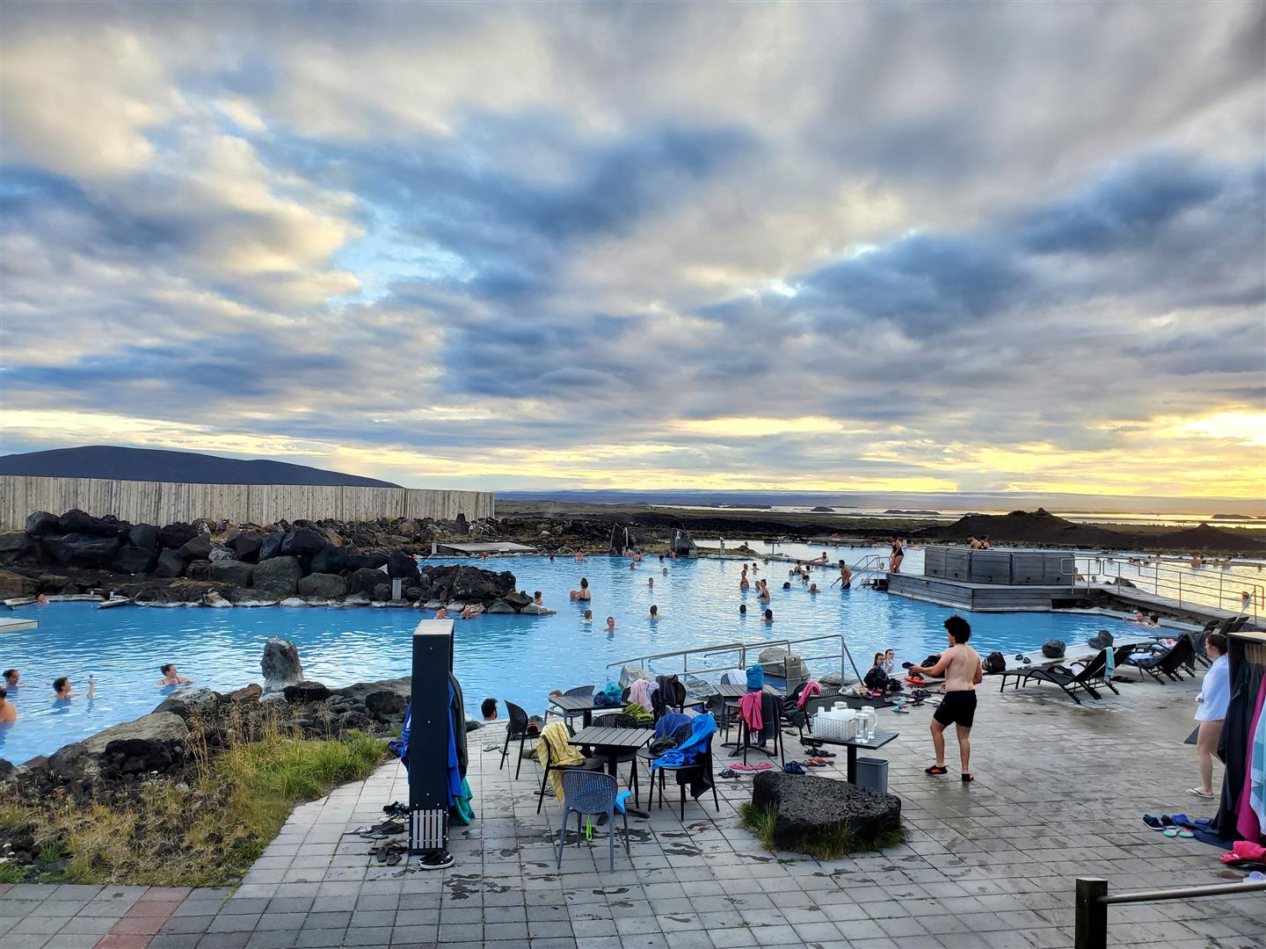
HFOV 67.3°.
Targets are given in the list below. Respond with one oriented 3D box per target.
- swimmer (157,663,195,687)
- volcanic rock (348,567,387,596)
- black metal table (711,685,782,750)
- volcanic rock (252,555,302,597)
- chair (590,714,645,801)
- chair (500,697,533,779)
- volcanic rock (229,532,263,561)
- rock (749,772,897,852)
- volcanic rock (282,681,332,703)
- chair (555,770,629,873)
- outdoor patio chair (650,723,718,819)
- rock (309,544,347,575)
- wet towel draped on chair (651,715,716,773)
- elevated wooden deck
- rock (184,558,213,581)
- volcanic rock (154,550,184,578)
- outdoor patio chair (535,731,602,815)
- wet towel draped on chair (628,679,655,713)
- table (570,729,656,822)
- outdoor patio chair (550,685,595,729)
[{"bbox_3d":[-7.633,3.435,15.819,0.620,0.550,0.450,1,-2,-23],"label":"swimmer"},{"bbox_3d":[-8.223,3.314,29.500,1.150,0.880,1.000,1,-1,-15],"label":"volcanic rock"},{"bbox_3d":[1.414,3.016,11.639,0.720,0.730,0.720,1,-1,-5],"label":"black metal table"},{"bbox_3d":[-11.181,3.188,29.900,1.550,1.300,1.200,1,-2,-20],"label":"volcanic rock"},{"bbox_3d":[-0.175,2.841,9.530,0.480,0.820,0.560,1,-1,-3],"label":"chair"},{"bbox_3d":[-1.170,2.952,10.756,0.530,0.810,0.500,2,-2,-29],"label":"chair"},{"bbox_3d":[-11.709,2.169,28.752,1.000,0.870,0.900,1,-2,-22],"label":"volcanic rock"},{"bbox_3d":[1.808,3.099,8.750,1.270,0.410,1.000,1,-2,0],"label":"rock"},{"bbox_3d":[-4.825,3.234,14.100,0.720,0.360,0.500,1,-2,-19],"label":"volcanic rock"},{"bbox_3d":[-0.316,2.784,7.834,0.500,0.810,0.560,0,-1,15],"label":"chair"},{"bbox_3d":[0.515,2.911,9.363,0.530,0.810,0.500,2,-2,-42],"label":"outdoor patio chair"},{"bbox_3d":[-9.707,2.710,30.300,1.200,0.980,1.050,1,-1,-18],"label":"rock"},{"bbox_3d":[0.501,2.631,9.350,0.420,0.500,0.500,-1,-2,43],"label":"wet towel draped on chair"},{"bbox_3d":[11.650,3.938,32.200,3.700,0.680,5.700,1,-1,-11],"label":"elevated wooden deck"},{"bbox_3d":[-12.848,2.841,28.136,0.830,0.650,0.750,1,-2,-24],"label":"rock"},{"bbox_3d":[-15.903,3.052,32.600,1.040,1.000,0.900,1,-2,-26],"label":"volcanic rock"},{"bbox_3d":[-0.601,2.814,9.184,0.560,0.810,0.500,0,-1,11],"label":"outdoor patio chair"},{"bbox_3d":[0.104,2.738,11.750,0.360,0.410,0.200,0,-2,18],"label":"wet towel draped on chair"},{"bbox_3d":[-0.196,2.934,9.261,0.710,0.740,0.710,0,-2,12],"label":"table"},{"bbox_3d":[-0.722,2.864,11.293,0.500,0.810,0.550,2,-2,-37],"label":"outdoor patio chair"}]

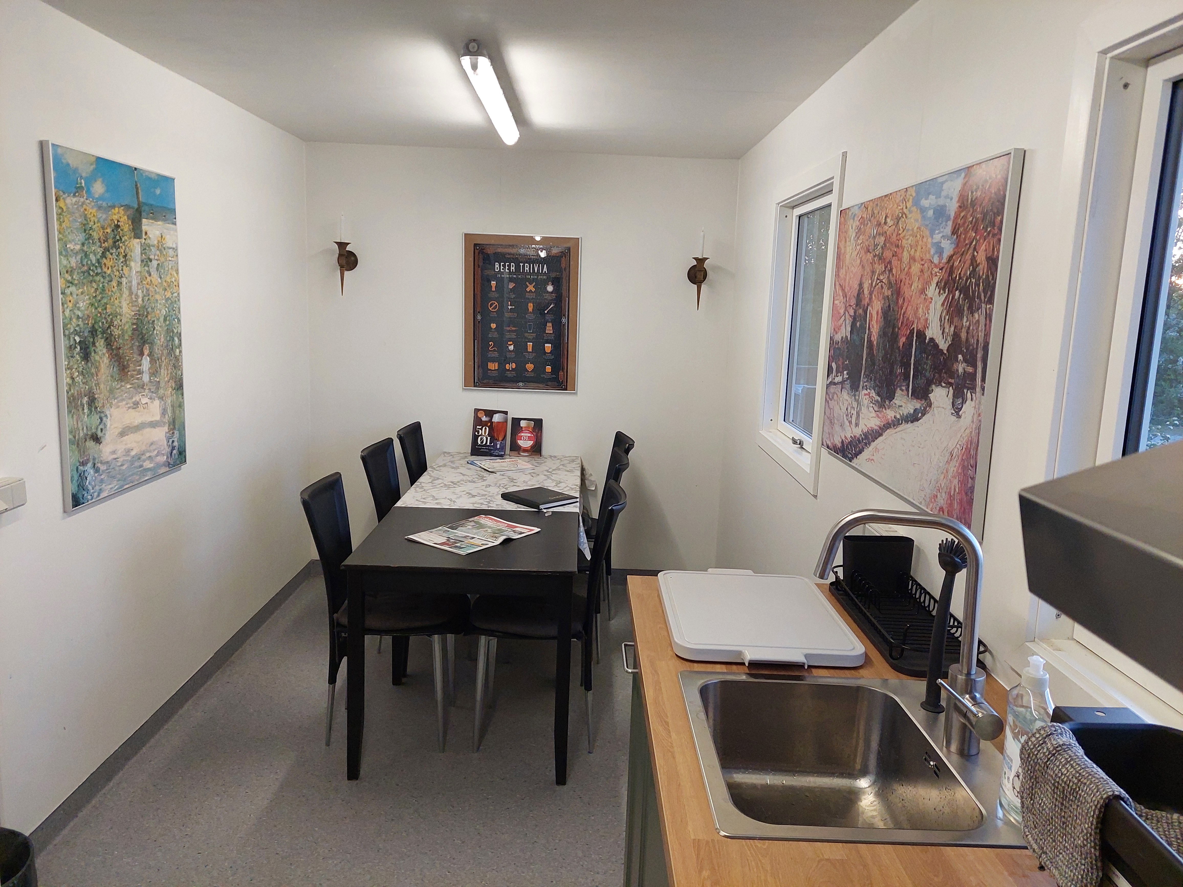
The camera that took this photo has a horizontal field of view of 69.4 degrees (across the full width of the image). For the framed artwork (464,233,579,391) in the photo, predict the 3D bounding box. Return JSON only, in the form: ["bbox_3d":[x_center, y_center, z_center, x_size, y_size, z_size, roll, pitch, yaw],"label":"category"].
[{"bbox_3d":[-0.374,-0.689,4.555,0.614,0.816,0.020,2,10,-1],"label":"framed artwork"}]

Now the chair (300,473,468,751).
[{"bbox_3d":[-0.704,0.592,3.066,0.550,0.918,0.390,2,10,-1],"label":"chair"}]

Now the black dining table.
[{"bbox_3d":[-0.426,0.688,3.088,0.739,0.735,0.752,2,10,-1],"label":"black dining table"}]

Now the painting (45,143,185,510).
[{"bbox_3d":[-1.489,-0.365,2.728,0.026,1.017,0.705,2,10,-1],"label":"painting"}]

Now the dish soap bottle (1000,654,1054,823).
[{"bbox_3d":[0.580,0.384,1.123,0.048,0.217,0.076,2,10,-1],"label":"dish soap bottle"}]

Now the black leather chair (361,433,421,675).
[{"bbox_3d":[-0.704,0.462,3.817,0.530,0.910,0.410,2,10,-1],"label":"black leather chair"}]

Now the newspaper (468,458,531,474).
[{"bbox_3d":[-0.434,0.110,4.199,0.270,0.015,0.330,-4,12,-33],"label":"newspaper"}]

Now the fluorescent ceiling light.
[{"bbox_3d":[-0.345,-1.245,3.131,0.100,0.095,1.260,2,10,-1],"label":"fluorescent ceiling light"}]

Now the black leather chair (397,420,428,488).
[{"bbox_3d":[-0.670,0.386,4.263,0.543,0.918,0.390,2,10,-1],"label":"black leather chair"}]

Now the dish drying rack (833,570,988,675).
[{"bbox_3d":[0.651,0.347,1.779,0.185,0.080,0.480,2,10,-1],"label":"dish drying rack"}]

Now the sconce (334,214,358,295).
[{"bbox_3d":[-1.263,-0.959,4.353,0.106,0.405,0.160,2,10,-1],"label":"sconce"}]

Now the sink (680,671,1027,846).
[{"bbox_3d":[0.387,0.544,1.312,0.466,0.181,0.473,2,10,-1],"label":"sink"}]

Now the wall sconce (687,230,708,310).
[{"bbox_3d":[0.556,-0.886,4.380,0.106,0.396,0.160,2,10,-1],"label":"wall sconce"}]

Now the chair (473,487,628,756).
[{"bbox_3d":[-0.161,0.611,3.068,0.527,0.918,0.390,2,10,-1],"label":"chair"}]

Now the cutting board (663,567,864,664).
[{"bbox_3d":[0.331,0.354,1.783,0.362,0.032,0.517,2,10,-1],"label":"cutting board"}]

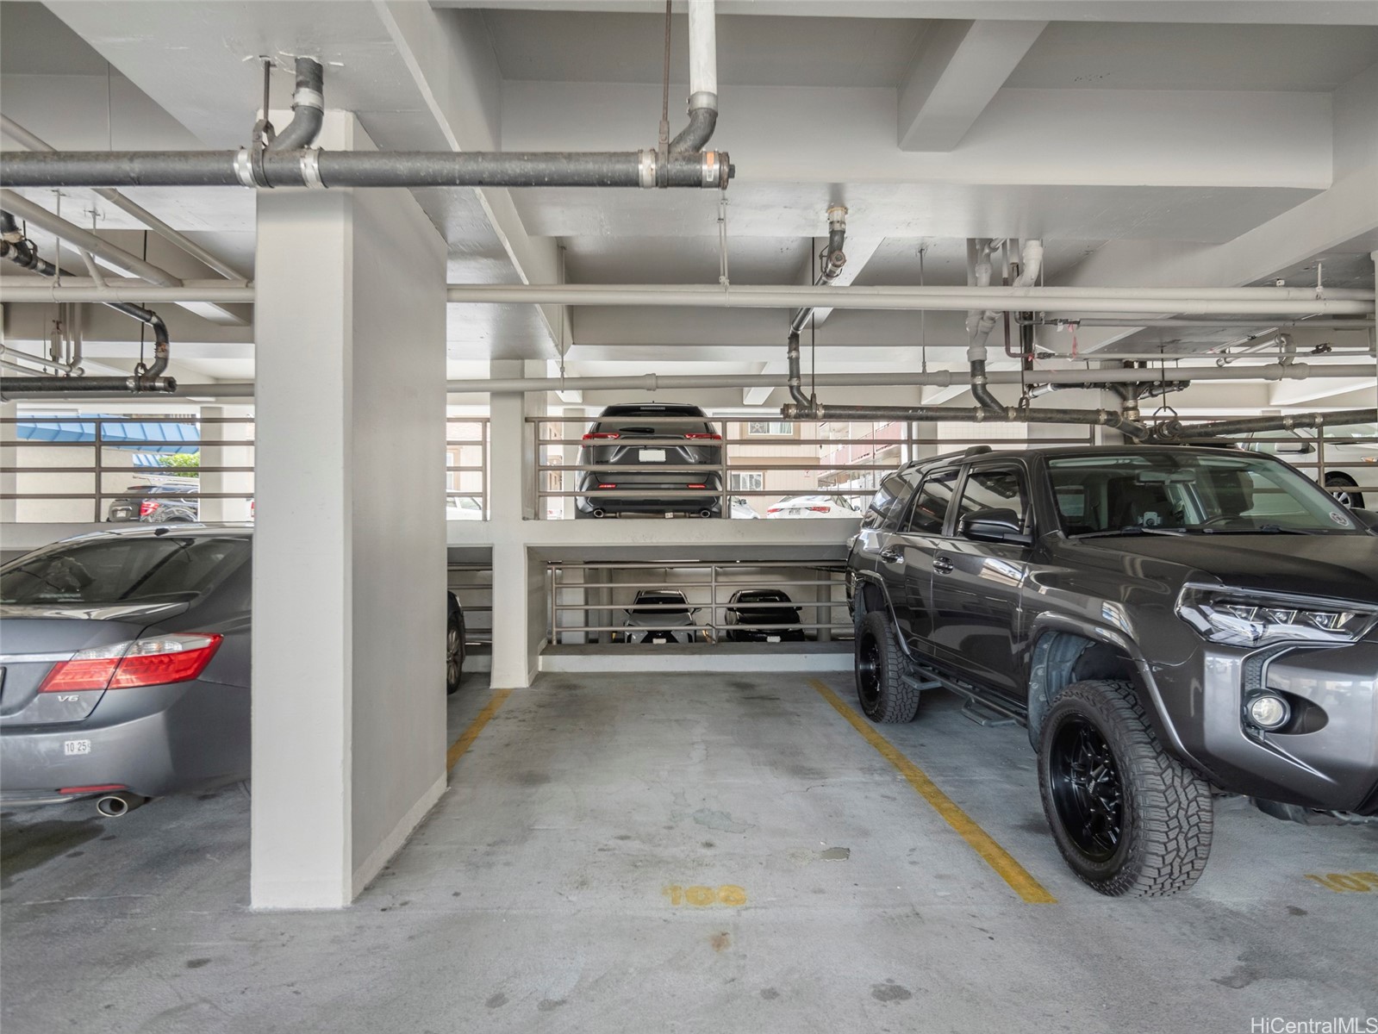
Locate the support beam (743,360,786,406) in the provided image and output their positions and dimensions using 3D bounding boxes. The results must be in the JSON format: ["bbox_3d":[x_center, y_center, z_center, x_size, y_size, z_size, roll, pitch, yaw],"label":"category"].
[{"bbox_3d":[1.085,-2.009,10.764,0.307,0.379,3.933,0,-1,-2],"label":"support beam"}]

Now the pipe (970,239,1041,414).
[{"bbox_3d":[2.523,-1.546,6.417,0.458,1.430,0.486,0,-1,-2],"label":"pipe"}]

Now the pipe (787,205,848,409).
[{"bbox_3d":[0.876,-1.351,5.588,0.200,0.937,1.916,0,-1,-2],"label":"pipe"}]

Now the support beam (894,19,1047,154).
[{"bbox_3d":[1.357,-2.241,3.758,0.319,0.379,1.459,0,-1,-2],"label":"support beam"}]

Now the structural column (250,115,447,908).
[{"bbox_3d":[-1.508,-0.033,3.748,0.369,3.062,1.366,0,-1,-2],"label":"structural column"}]

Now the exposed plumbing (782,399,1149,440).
[{"bbox_3d":[2.285,-0.817,6.569,3.103,0.250,0.372,0,-1,-2],"label":"exposed plumbing"}]

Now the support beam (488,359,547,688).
[{"bbox_3d":[-1.670,0.063,7.937,0.329,3.010,1.273,0,-1,-2],"label":"support beam"}]

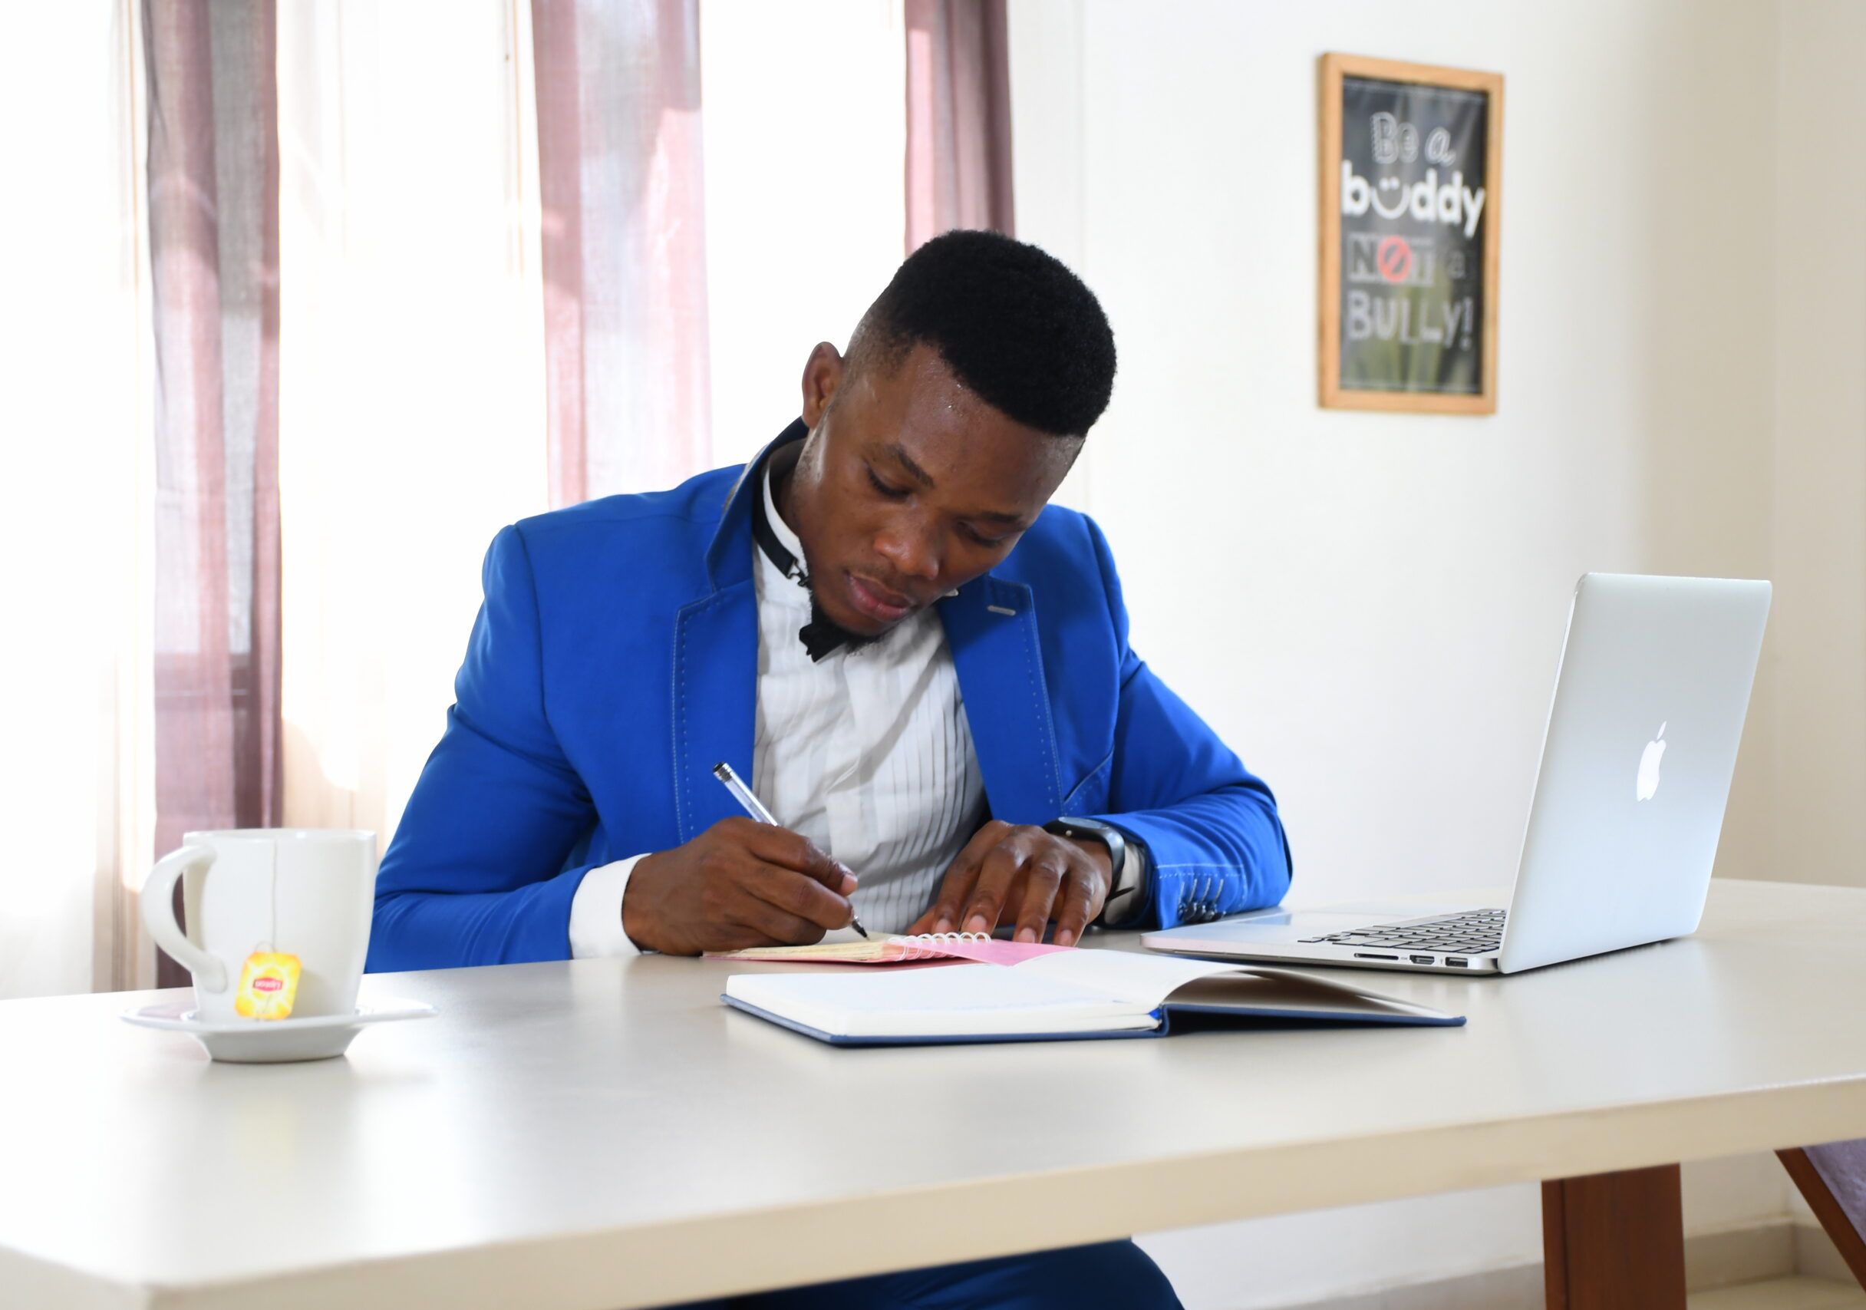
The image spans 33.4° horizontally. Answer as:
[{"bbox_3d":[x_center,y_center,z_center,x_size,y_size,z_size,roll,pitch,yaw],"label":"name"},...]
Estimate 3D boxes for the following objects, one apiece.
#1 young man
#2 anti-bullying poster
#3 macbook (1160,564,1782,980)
[{"bbox_3d":[-0.069,0.324,1.977,0.620,1.189,0.760,-1,1,-20],"label":"young man"},{"bbox_3d":[0.598,-0.523,3.907,0.287,0.434,0.022,-1,1,-32],"label":"anti-bullying poster"},{"bbox_3d":[0.310,0.065,1.812,0.261,0.221,0.316,0,1,33],"label":"macbook"}]

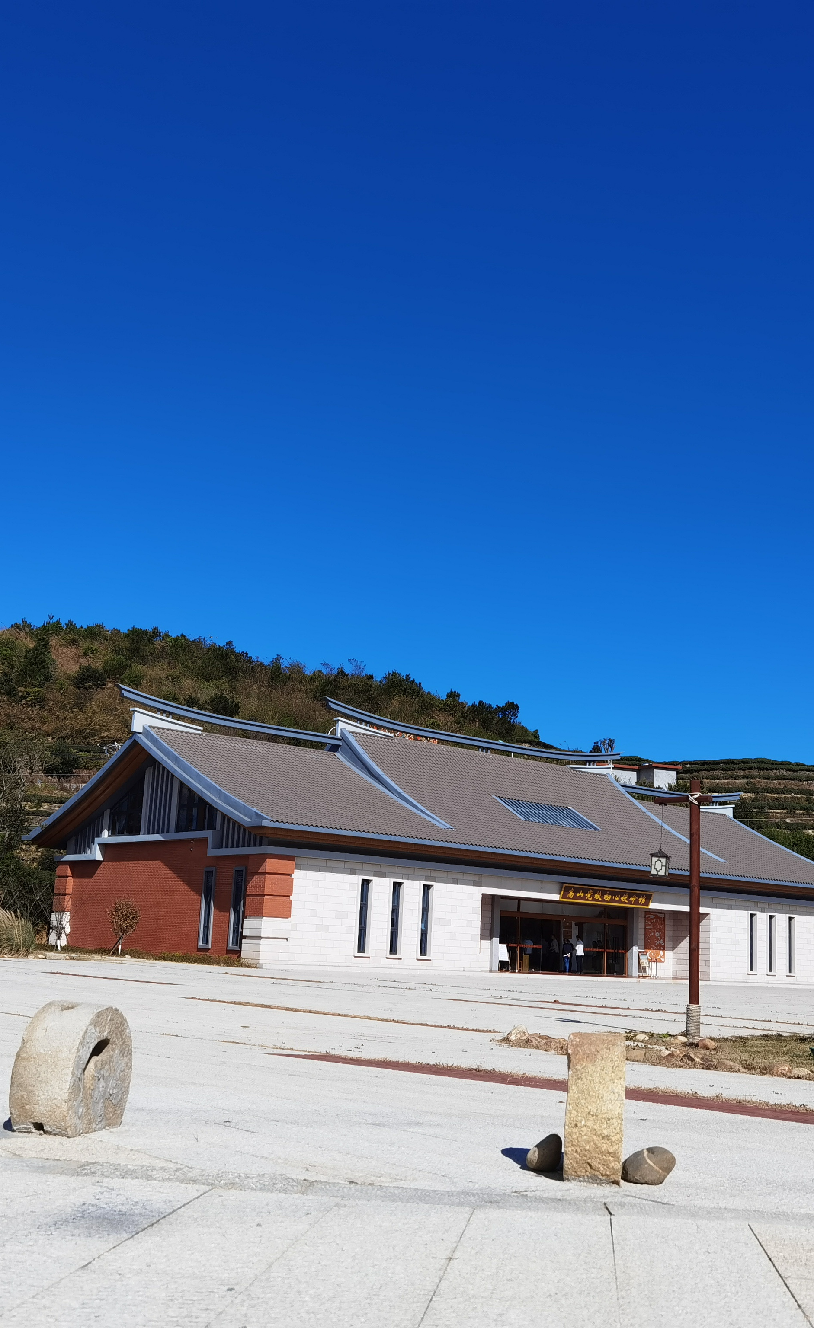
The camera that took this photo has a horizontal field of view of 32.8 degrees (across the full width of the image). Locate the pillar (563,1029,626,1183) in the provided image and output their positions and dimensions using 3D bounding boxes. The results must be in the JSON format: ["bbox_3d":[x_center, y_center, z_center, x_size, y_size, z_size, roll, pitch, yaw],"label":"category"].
[{"bbox_3d":[1.114,2.608,8.168,0.327,0.841,0.270,1,-12,11],"label":"pillar"}]

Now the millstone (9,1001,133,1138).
[{"bbox_3d":[-2.194,2.660,9.139,0.401,0.781,0.949,0,-12,13],"label":"millstone"}]

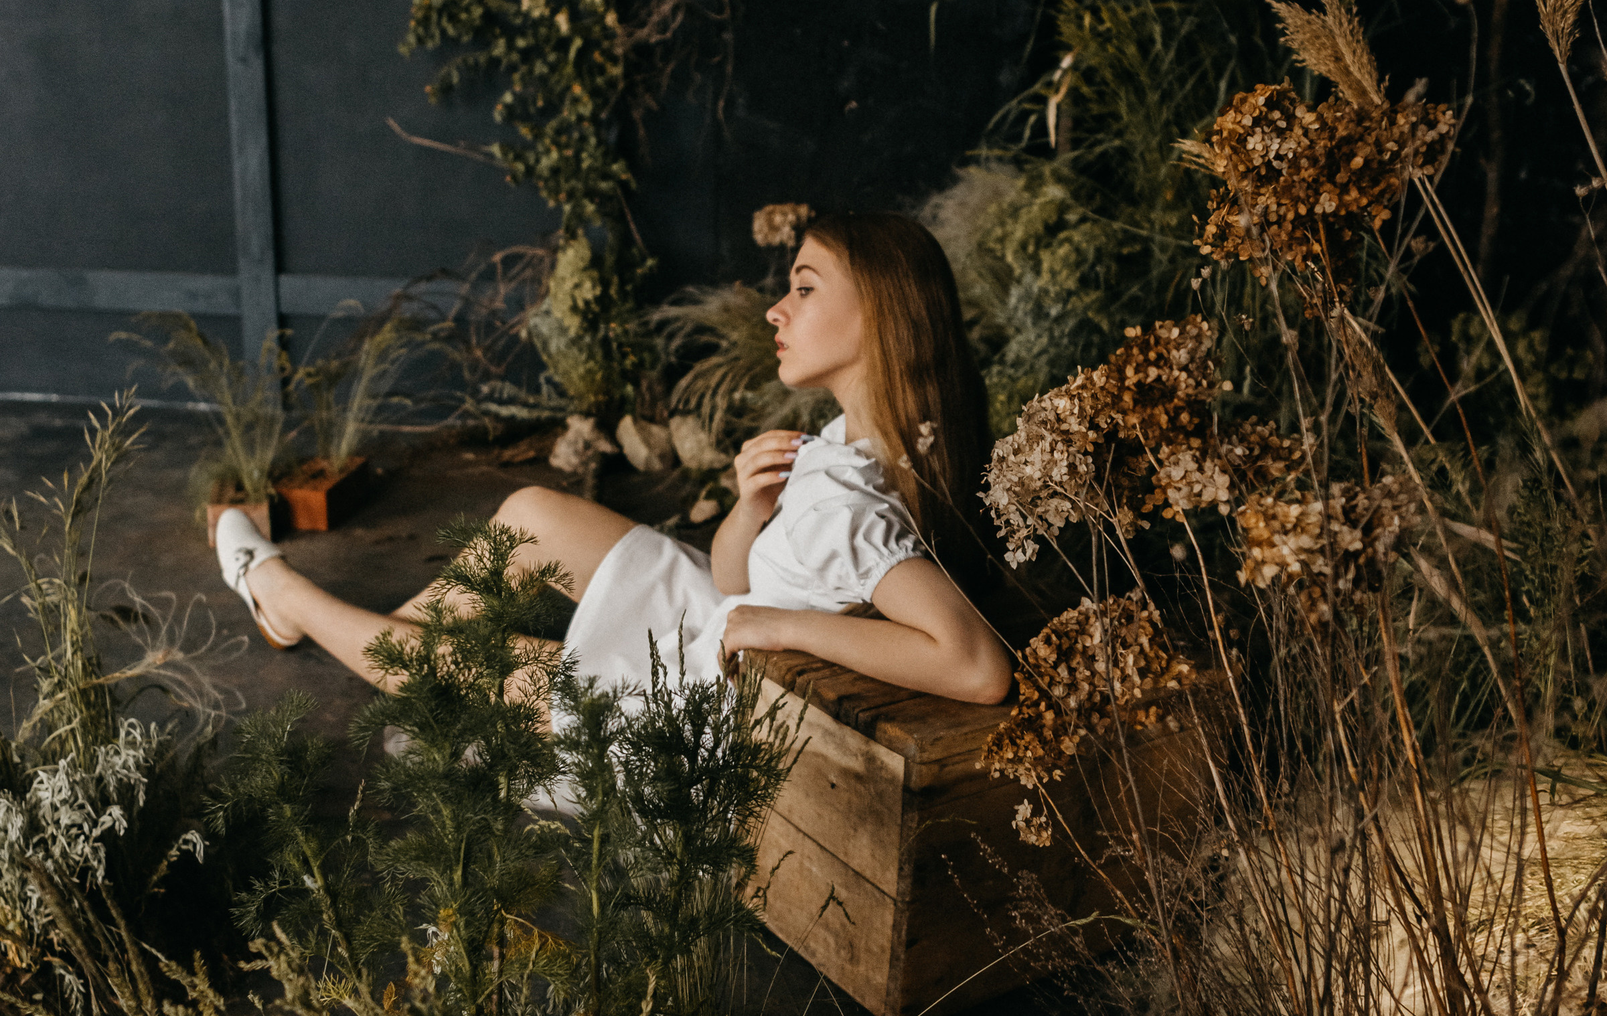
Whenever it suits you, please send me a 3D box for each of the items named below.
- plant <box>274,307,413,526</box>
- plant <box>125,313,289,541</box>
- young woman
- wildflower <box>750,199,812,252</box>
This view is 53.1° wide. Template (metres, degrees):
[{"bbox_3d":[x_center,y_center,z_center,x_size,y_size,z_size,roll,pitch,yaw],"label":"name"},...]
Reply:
[{"bbox_3d":[-1.048,-0.214,3.671,0.310,0.480,0.330,3,13,7],"label":"plant"},{"bbox_3d":[-1.313,-0.189,3.535,0.350,0.480,0.330,3,13,7],"label":"plant"},{"bbox_3d":[-0.372,-0.024,2.221,1.560,0.790,0.520,9,15,31],"label":"young woman"},{"bbox_3d":[-0.049,-0.670,3.797,0.150,0.120,0.140,1,13,0],"label":"wildflower"}]

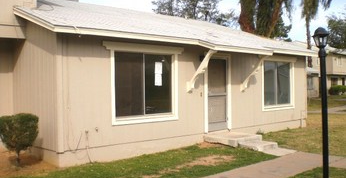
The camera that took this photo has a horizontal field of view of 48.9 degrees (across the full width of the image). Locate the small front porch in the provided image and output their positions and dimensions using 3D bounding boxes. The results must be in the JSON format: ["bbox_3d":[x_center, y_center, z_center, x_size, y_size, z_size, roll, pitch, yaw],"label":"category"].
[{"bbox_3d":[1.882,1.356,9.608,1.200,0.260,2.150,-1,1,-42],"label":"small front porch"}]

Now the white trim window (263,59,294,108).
[{"bbox_3d":[3.506,-0.140,12.546,1.866,1.603,0.120,-1,1,-42],"label":"white trim window"}]

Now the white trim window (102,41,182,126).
[{"bbox_3d":[-0.576,-0.116,8.839,2.342,1.810,0.140,-1,1,-42],"label":"white trim window"}]

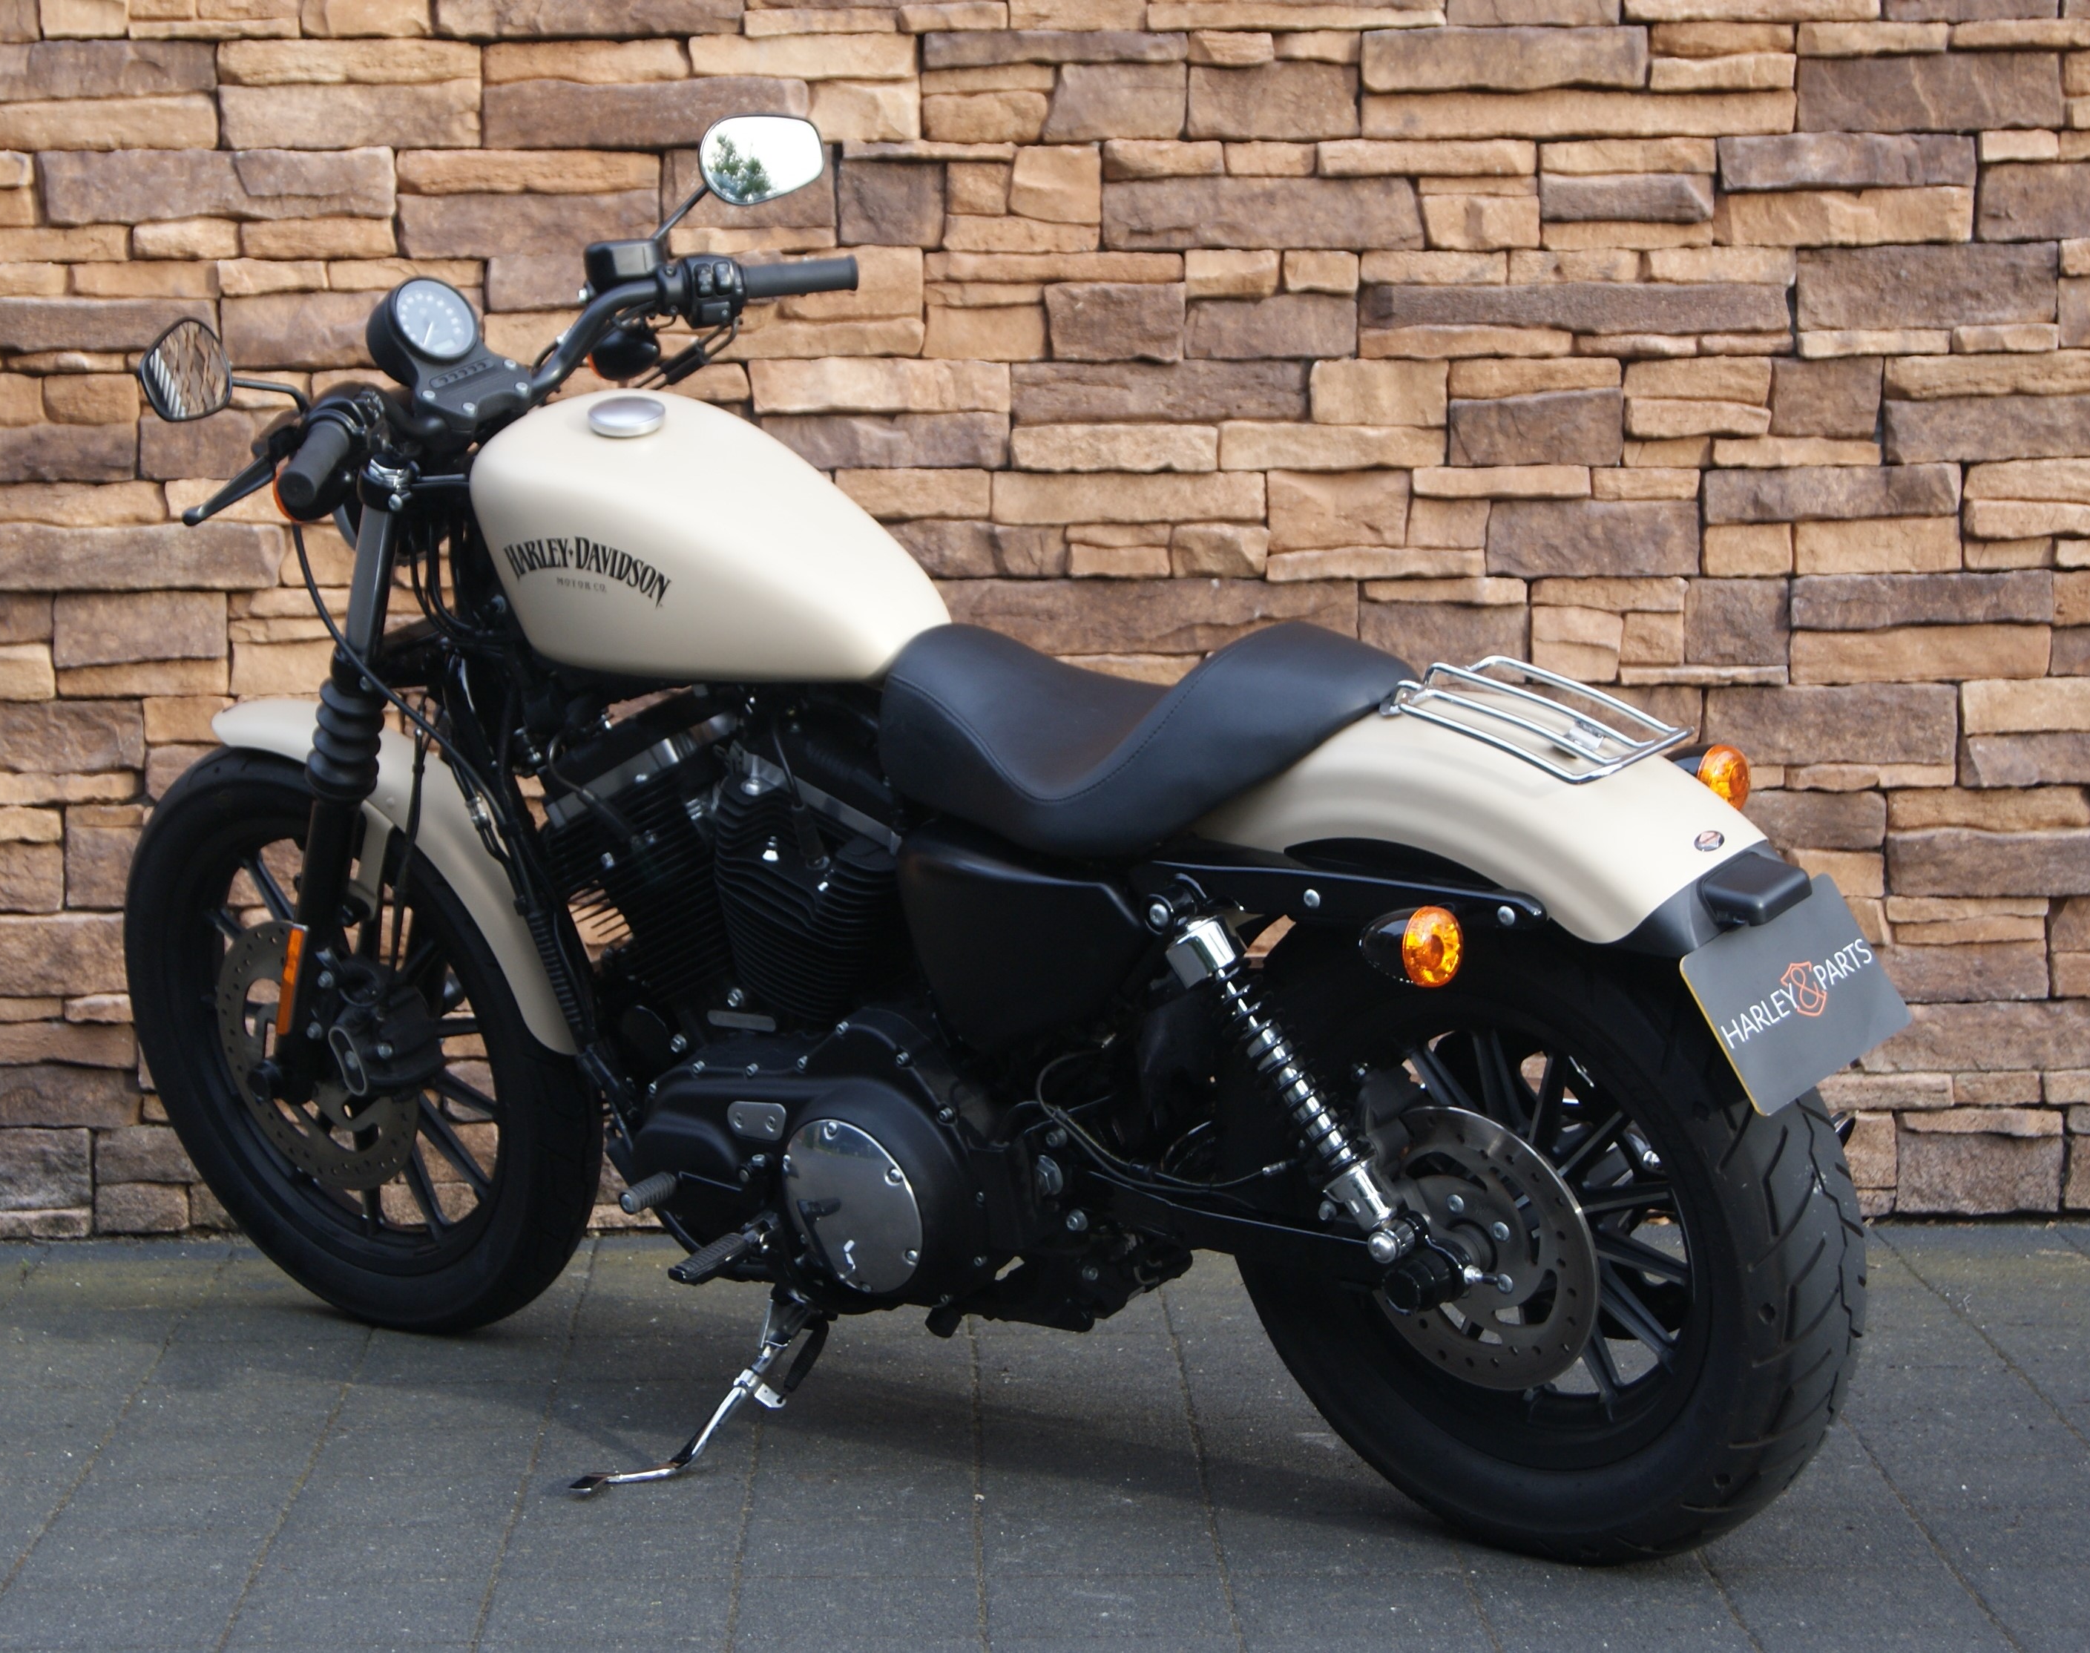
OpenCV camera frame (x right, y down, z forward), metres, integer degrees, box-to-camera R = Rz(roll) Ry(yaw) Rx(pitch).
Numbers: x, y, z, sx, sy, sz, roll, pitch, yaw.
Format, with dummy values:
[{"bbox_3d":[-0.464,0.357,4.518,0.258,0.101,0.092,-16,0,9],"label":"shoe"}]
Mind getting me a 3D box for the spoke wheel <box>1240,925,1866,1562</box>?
[{"bbox_3d":[0.412,0.332,3.945,0.645,0.645,0.150,4,20,41],"label":"spoke wheel"}]

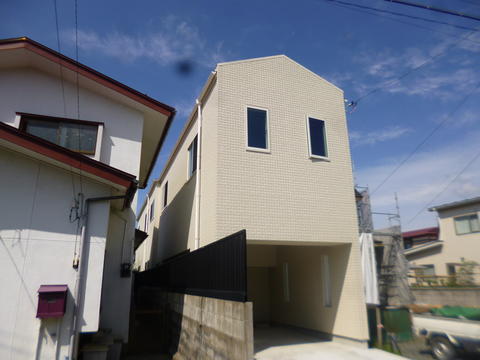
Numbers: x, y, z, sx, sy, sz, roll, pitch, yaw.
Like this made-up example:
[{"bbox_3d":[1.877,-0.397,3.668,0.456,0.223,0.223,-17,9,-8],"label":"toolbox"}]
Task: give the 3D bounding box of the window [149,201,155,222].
[{"bbox_3d":[-5.550,1.981,21.078,0.120,1.050,1.700,5,-17,-19],"label":"window"}]

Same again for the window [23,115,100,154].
[{"bbox_3d":[-4.344,-1.066,7.973,1.700,0.790,0.130,5,-17,-19],"label":"window"}]

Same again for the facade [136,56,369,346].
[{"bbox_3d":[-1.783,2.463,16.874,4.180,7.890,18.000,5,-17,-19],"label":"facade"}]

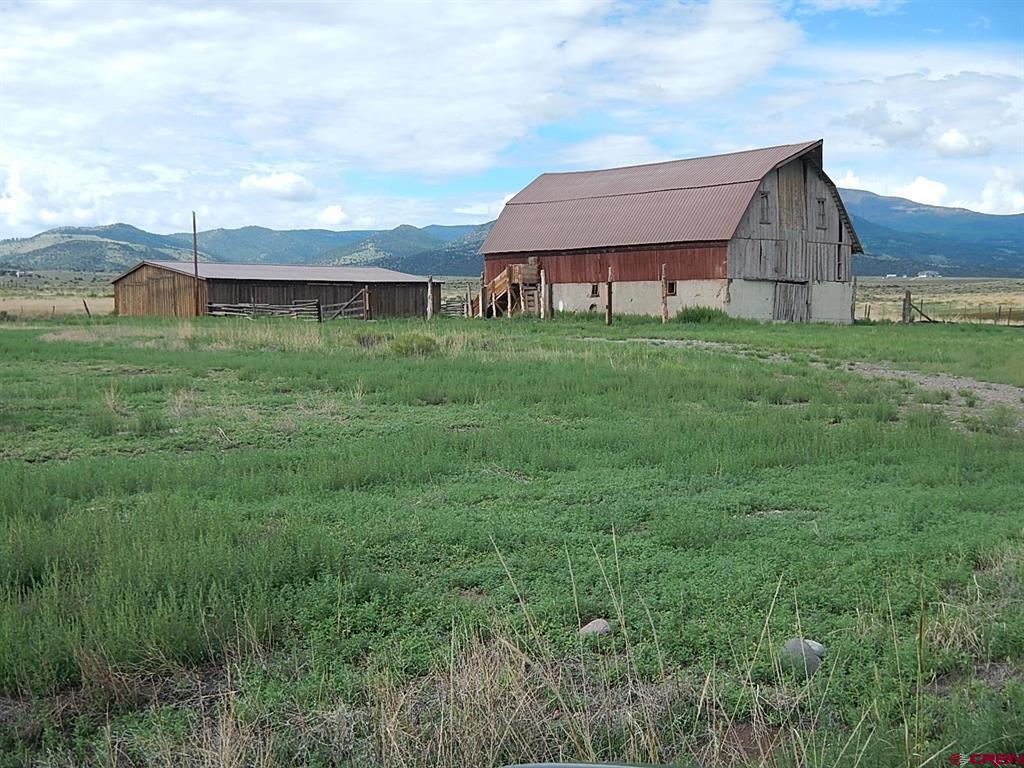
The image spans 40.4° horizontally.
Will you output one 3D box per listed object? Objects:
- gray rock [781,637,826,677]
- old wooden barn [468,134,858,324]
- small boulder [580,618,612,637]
[{"bbox_3d":[1.413,1.330,6.750,0.205,0.170,0.190,0,3,0],"label":"gray rock"},{"bbox_3d":[10.007,-9.282,89.340,11.586,10.203,24.864,-2,4,-38],"label":"old wooden barn"},{"bbox_3d":[0.441,1.303,7.350,0.180,0.120,0.160,0,3,0],"label":"small boulder"}]

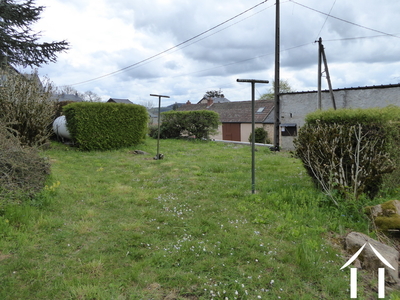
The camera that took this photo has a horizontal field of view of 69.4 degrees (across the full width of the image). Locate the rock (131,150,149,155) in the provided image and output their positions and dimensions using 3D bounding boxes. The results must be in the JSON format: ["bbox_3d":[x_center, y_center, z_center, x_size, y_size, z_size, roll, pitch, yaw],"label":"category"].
[{"bbox_3d":[-2.220,0.090,10.700,0.640,0.170,0.420,0,4,-6],"label":"rock"}]

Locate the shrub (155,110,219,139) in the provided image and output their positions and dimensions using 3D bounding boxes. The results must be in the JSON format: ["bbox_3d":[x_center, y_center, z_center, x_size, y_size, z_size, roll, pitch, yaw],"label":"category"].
[{"bbox_3d":[-0.780,-1.510,17.350,3.700,1.650,1.350,3,5,30],"label":"shrub"}]

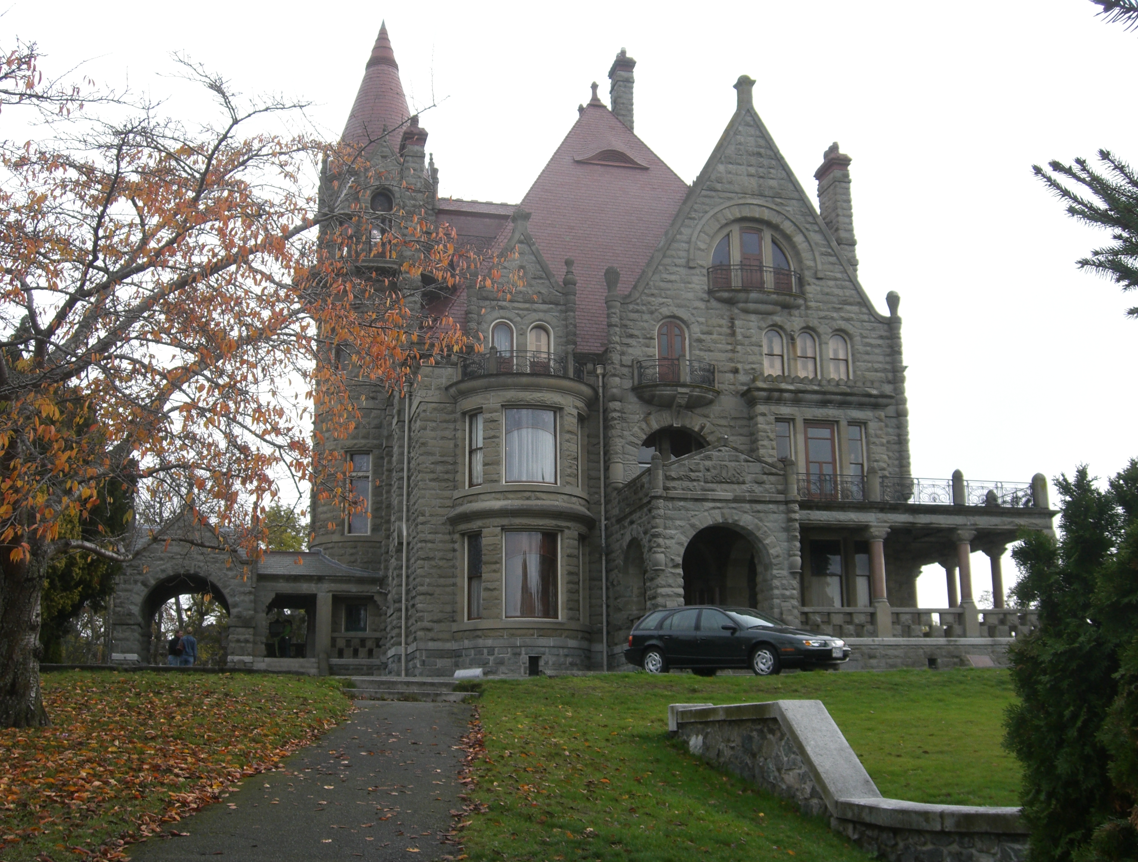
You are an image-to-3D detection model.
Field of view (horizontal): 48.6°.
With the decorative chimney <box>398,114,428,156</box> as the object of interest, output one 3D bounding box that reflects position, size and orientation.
[{"bbox_3d":[-5.534,-10.520,45.148,0.950,1.550,1.200,3,-12,-16],"label":"decorative chimney"}]

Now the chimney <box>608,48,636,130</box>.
[{"bbox_3d":[2.491,-15.635,58.908,0.934,4.229,1.250,3,-13,-14],"label":"chimney"}]

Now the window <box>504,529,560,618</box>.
[{"bbox_3d":[-1.073,4.114,36.021,1.650,2.550,0.350,2,-12,-13],"label":"window"}]

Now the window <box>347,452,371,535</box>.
[{"bbox_3d":[-7.572,2.242,45.330,0.920,3.050,0.300,0,-11,-2],"label":"window"}]

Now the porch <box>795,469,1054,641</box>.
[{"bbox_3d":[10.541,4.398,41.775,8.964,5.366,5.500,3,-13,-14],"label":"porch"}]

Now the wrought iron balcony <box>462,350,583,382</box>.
[{"bbox_3d":[-1.279,-1.823,38.241,3.800,0.950,1.900,3,-12,-16],"label":"wrought iron balcony"}]

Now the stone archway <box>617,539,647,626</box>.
[{"bbox_3d":[2.340,5.035,39.310,0.700,3.302,2.662,3,-13,-14],"label":"stone archway"}]

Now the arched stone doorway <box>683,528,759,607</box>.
[{"bbox_3d":[4.482,4.546,37.438,2.620,3.379,0.800,3,-13,-14],"label":"arched stone doorway"}]

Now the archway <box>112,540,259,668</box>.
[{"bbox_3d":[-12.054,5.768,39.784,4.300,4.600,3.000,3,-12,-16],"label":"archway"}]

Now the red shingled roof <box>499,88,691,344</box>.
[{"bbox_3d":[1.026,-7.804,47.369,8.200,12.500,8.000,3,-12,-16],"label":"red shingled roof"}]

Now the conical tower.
[{"bbox_3d":[-7.525,-13.851,50.560,2.978,5.634,2.978,3,-13,-14],"label":"conical tower"}]

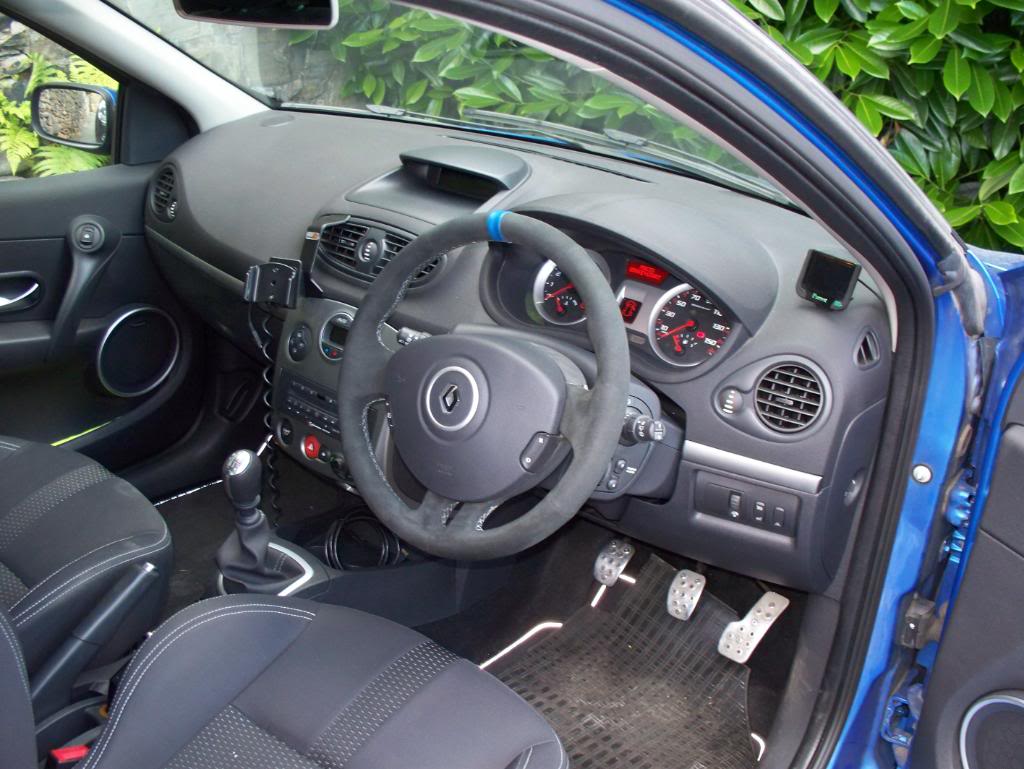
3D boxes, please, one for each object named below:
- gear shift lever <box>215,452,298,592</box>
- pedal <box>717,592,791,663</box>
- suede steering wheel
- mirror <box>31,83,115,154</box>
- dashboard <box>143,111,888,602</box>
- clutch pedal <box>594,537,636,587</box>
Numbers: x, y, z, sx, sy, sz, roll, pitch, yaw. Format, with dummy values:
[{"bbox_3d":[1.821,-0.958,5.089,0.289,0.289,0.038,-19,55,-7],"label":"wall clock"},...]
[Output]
[{"bbox_3d":[-0.350,0.182,1.417,0.110,0.195,0.130,21,30,33],"label":"gear shift lever"},{"bbox_3d":[0.363,0.366,1.600,0.058,0.025,0.125,35,80,36],"label":"pedal"},{"bbox_3d":[-0.038,0.000,1.131,0.370,0.370,0.110,21,7,33],"label":"suede steering wheel"},{"bbox_3d":[-0.828,-0.507,2.030,0.200,0.140,0.115,11,25,16],"label":"mirror"},{"bbox_3d":[-0.067,-0.179,1.625,1.400,0.440,0.640,21,30,33],"label":"dashboard"},{"bbox_3d":[0.166,0.290,1.738,0.056,0.028,0.082,21,73,33],"label":"clutch pedal"}]

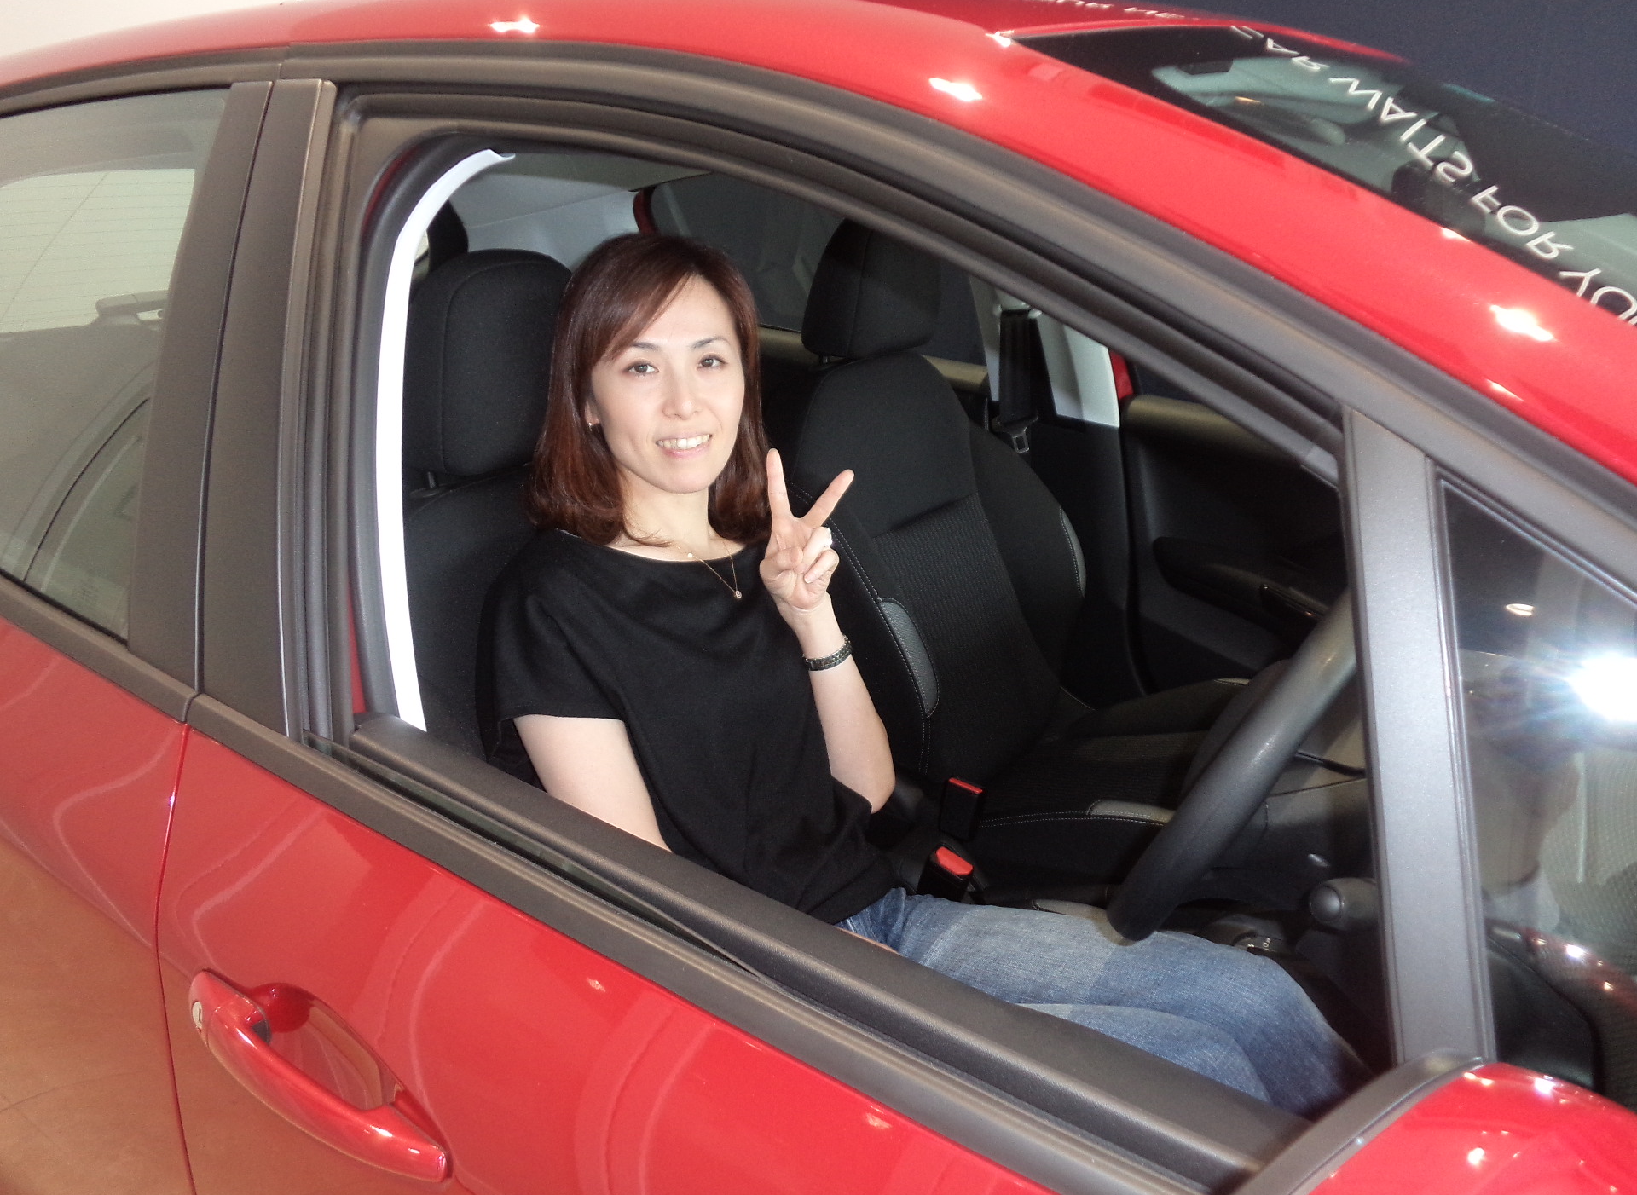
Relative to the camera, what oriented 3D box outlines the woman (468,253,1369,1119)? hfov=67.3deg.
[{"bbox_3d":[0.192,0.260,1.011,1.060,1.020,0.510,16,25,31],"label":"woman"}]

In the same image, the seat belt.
[{"bbox_3d":[0.321,-0.342,1.951,0.065,0.235,0.045,16,25,31],"label":"seat belt"}]

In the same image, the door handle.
[{"bbox_3d":[-0.294,0.278,0.696,0.225,0.047,0.052,16,25,31],"label":"door handle"}]

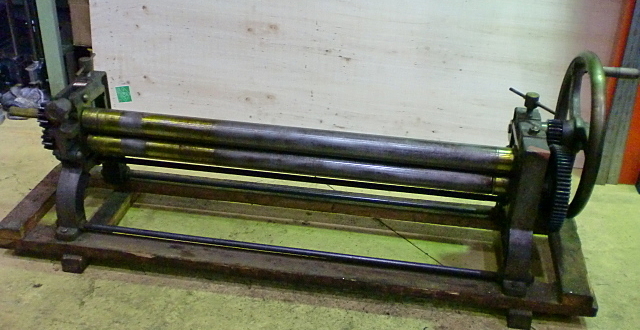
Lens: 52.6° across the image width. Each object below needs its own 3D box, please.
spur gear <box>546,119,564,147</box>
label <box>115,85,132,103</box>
[{"bbox_3d":[0.582,-0.078,1.602,0.038,0.068,0.068,6,28,7],"label":"spur gear"},{"bbox_3d":[-0.807,-0.291,2.670,0.061,0.064,0.002,-5,16,11],"label":"label"}]

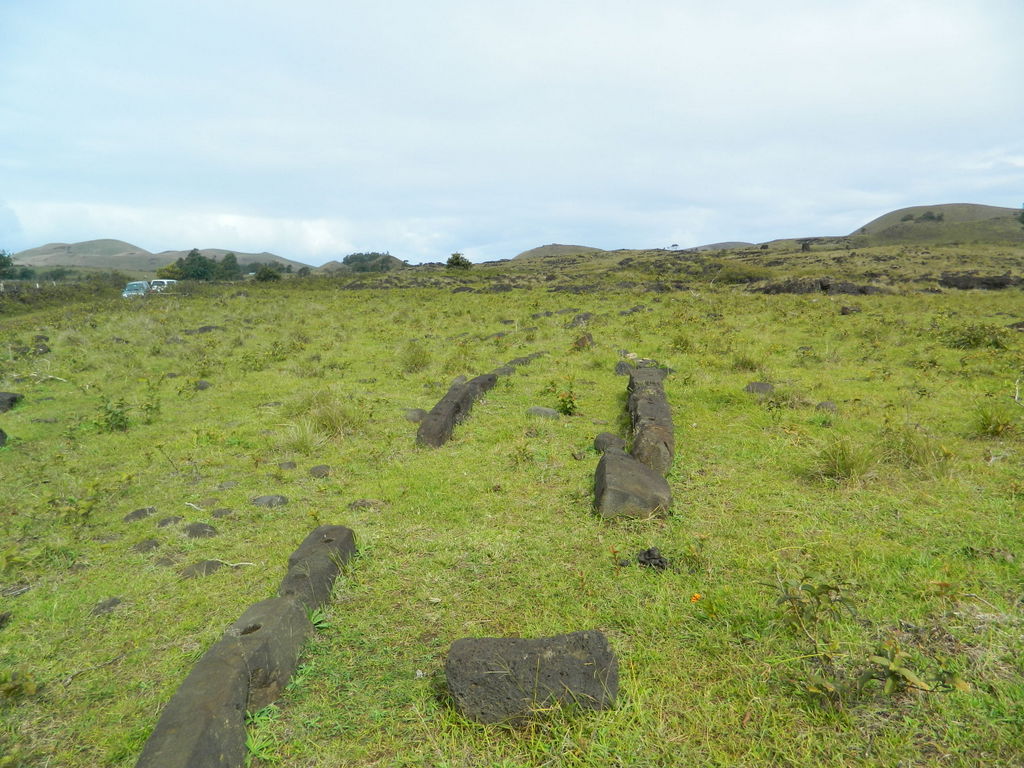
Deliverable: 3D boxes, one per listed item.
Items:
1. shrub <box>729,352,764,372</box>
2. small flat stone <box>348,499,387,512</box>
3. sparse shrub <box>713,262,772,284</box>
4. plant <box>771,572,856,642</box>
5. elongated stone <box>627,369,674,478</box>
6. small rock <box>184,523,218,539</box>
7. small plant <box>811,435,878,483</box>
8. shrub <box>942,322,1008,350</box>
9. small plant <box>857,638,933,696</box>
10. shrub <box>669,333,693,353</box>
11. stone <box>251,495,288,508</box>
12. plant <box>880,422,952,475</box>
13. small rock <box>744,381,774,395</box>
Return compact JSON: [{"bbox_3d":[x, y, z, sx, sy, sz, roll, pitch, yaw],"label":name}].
[{"bbox_3d":[3.352,-0.309,10.571,0.418,0.245,0.355,3,10,18],"label":"shrub"},{"bbox_3d":[-0.947,0.795,4.844,0.239,0.060,0.167,-2,9,-11],"label":"small flat stone"},{"bbox_3d":[13.091,-6.333,42.000,3.300,1.300,2.400,0,9,0],"label":"sparse shrub"},{"bbox_3d":[1.182,0.876,2.900,0.320,0.220,0.280,4,10,22],"label":"plant"},{"bbox_3d":[1.430,0.204,7.674,0.420,0.270,4.292,2,9,9],"label":"elongated stone"},{"bbox_3d":[-1.858,0.876,4.424,0.195,0.060,0.150,-4,10,-23],"label":"small rock"},{"bbox_3d":[2.541,0.539,5.651,0.440,0.290,0.410,0,9,0],"label":"small plant"},{"bbox_3d":[8.077,-0.840,12.956,1.000,0.408,0.741,6,11,32],"label":"shrub"},{"bbox_3d":[1.364,1.005,2.630,0.260,0.150,0.230,5,10,27],"label":"small plant"},{"bbox_3d":[3.178,-0.777,13.947,0.440,0.330,0.420,0,9,0],"label":"shrub"},{"bbox_3d":[-1.574,0.763,4.800,0.215,0.060,0.150,-3,9,-18],"label":"stone"},{"bbox_3d":[3.091,0.487,5.657,0.480,0.306,0.400,5,11,29],"label":"plant"},{"bbox_3d":[2.964,0.041,8.857,0.330,0.129,0.248,3,10,19],"label":"small rock"}]

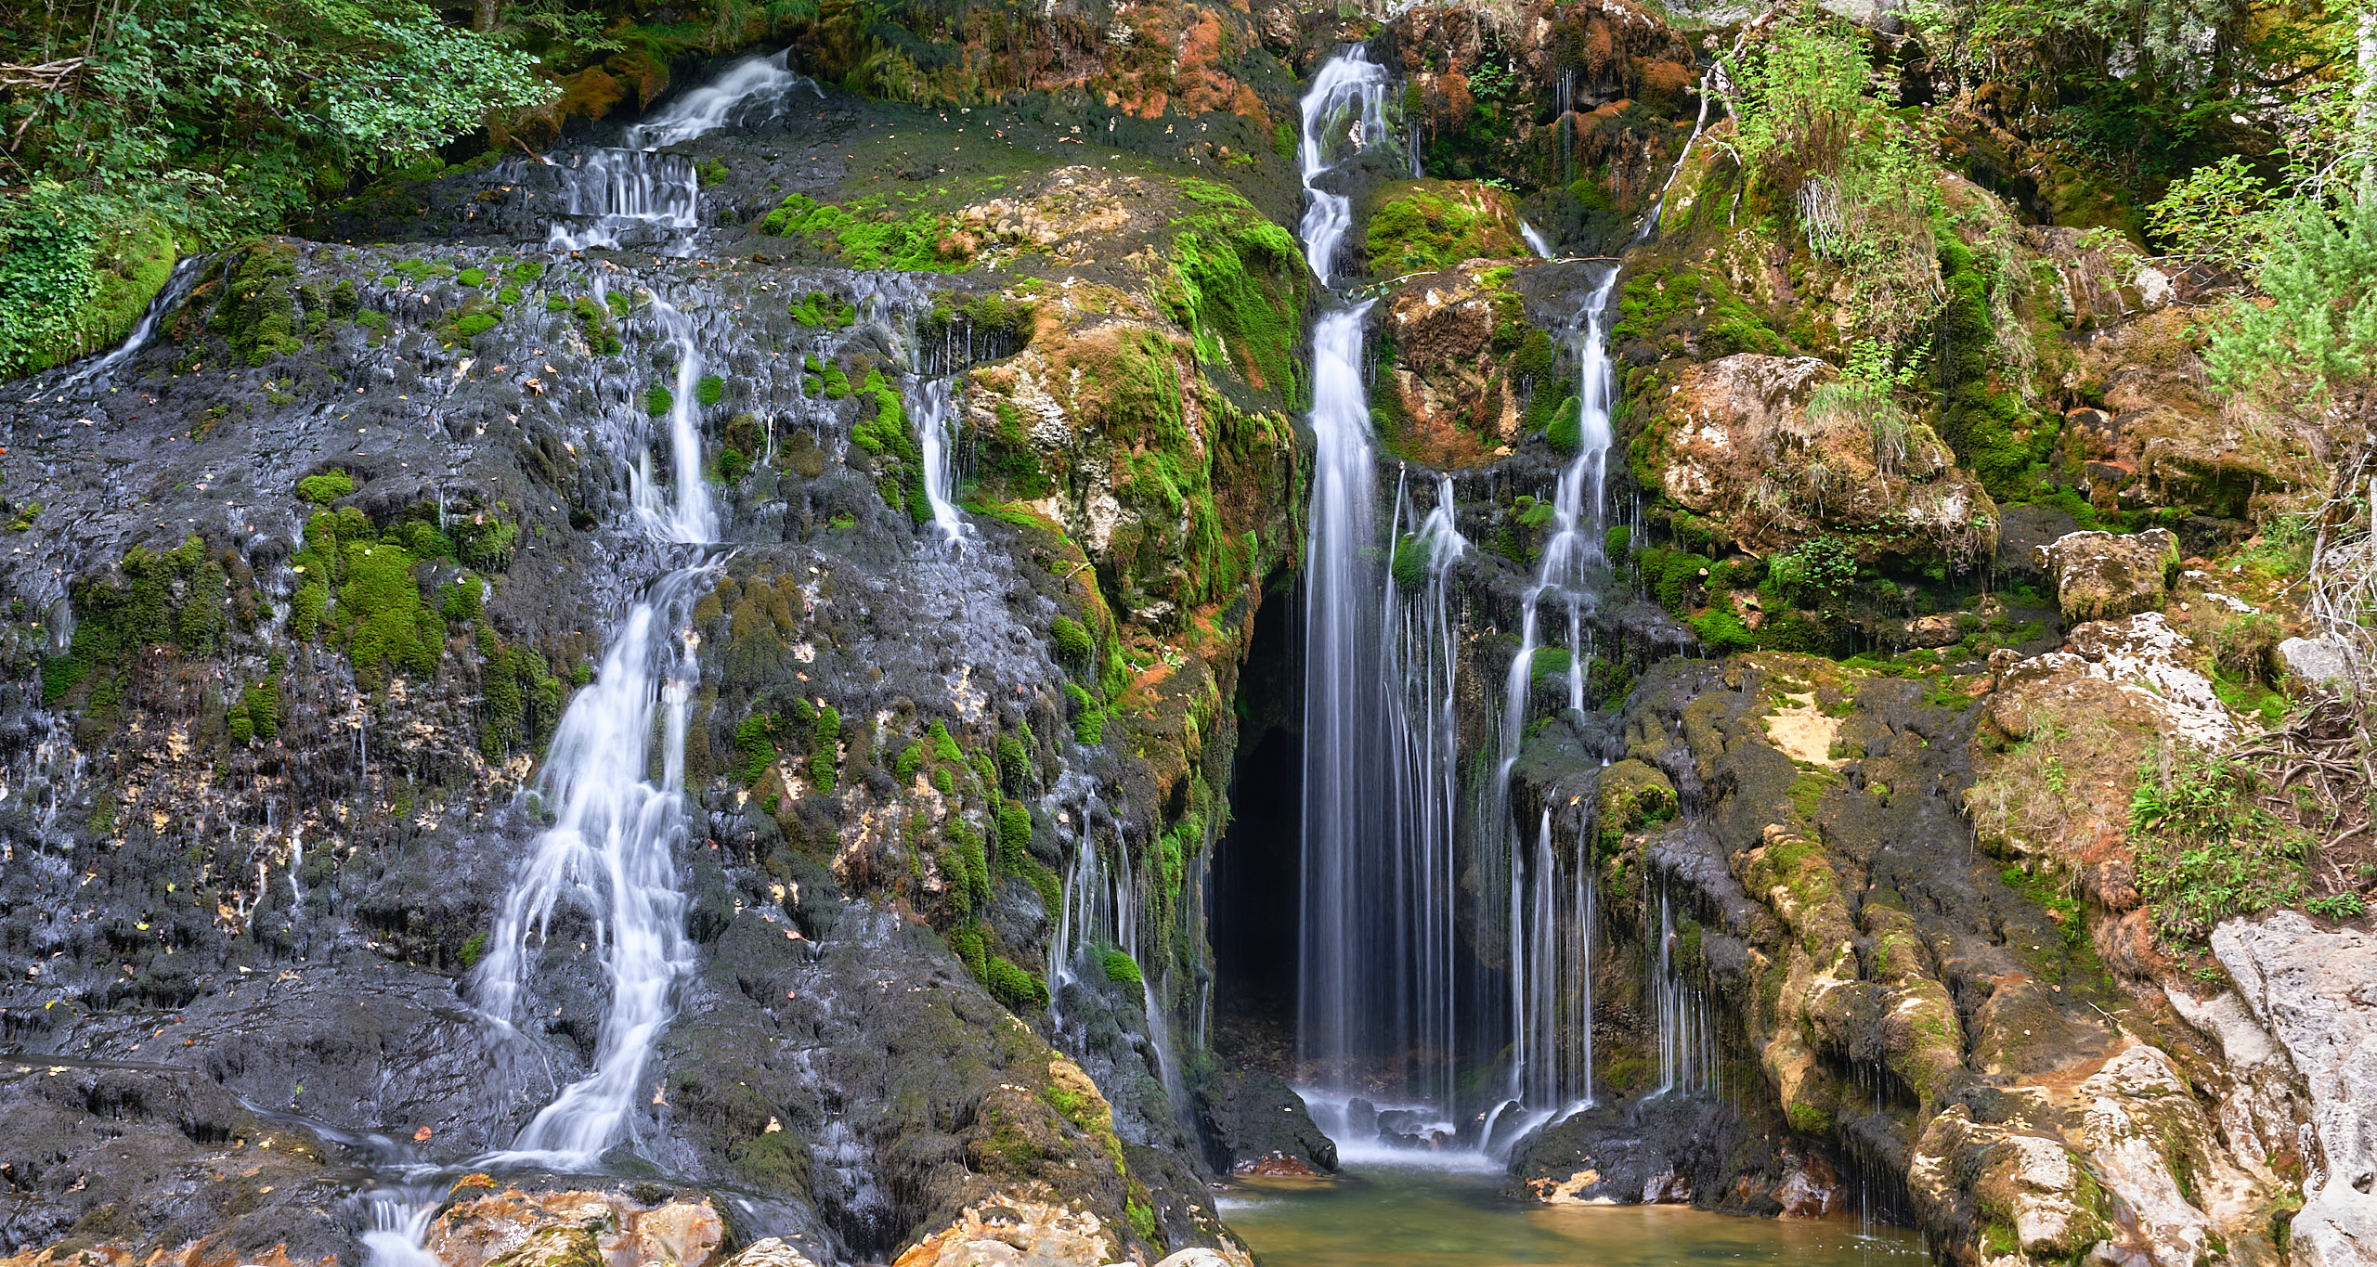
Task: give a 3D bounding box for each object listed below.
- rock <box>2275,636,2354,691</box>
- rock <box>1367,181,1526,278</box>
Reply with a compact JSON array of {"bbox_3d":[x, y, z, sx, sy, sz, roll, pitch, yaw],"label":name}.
[{"bbox_3d":[4.522,0.126,10.300,0.349,0.238,0.279,0,-2,0],"label":"rock"},{"bbox_3d":[1.790,-2.791,17.800,1.104,0.645,0.900,-1,-7,6],"label":"rock"}]

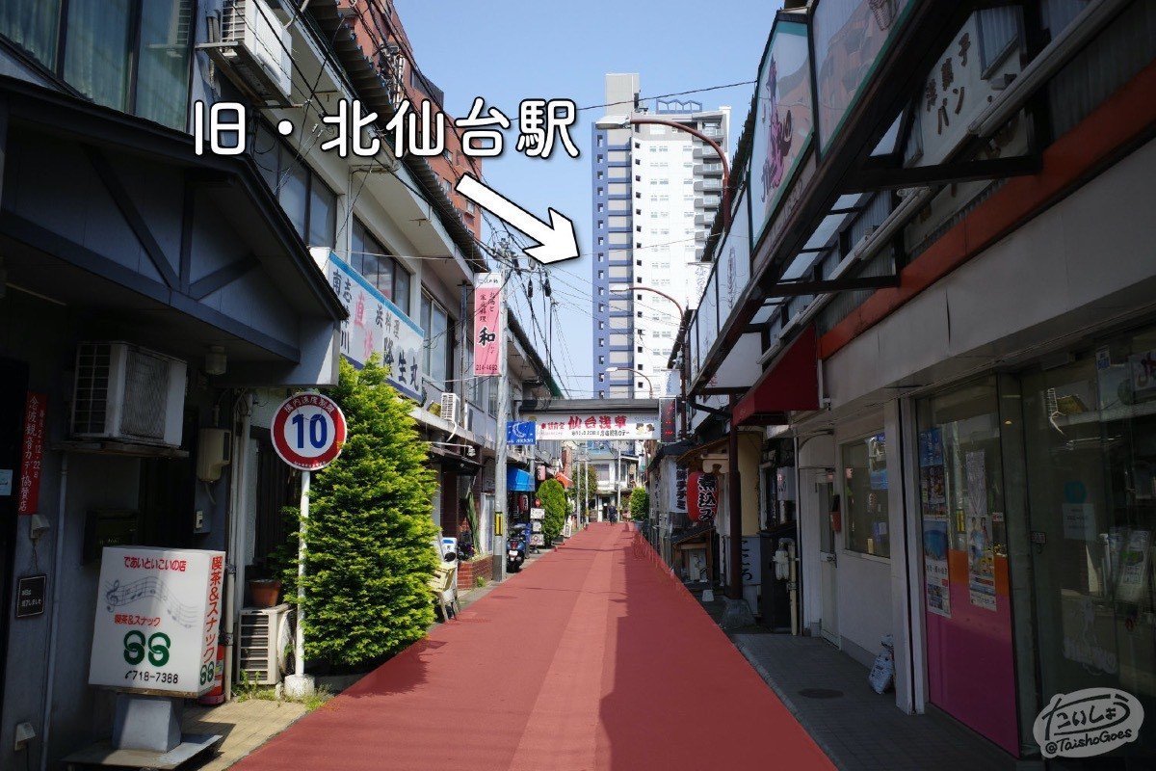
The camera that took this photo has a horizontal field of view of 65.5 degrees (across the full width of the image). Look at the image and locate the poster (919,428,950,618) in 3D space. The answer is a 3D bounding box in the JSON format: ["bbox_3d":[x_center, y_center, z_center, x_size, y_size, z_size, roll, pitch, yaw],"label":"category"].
[{"bbox_3d":[2.692,1.024,6.783,0.020,1.380,0.480,-1,-7,3],"label":"poster"}]

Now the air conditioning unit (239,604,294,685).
[{"bbox_3d":[-2.479,2.087,7.464,0.310,0.585,0.790,0,-7,3],"label":"air conditioning unit"}]

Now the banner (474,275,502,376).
[{"bbox_3d":[-1.728,-1.178,17.339,0.545,2.009,0.080,-1,-7,3],"label":"banner"}]

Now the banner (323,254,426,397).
[{"bbox_3d":[-2.717,-0.595,12.205,0.200,1.190,4.724,-1,-7,3],"label":"banner"}]

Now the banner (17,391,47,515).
[{"bbox_3d":[-3.018,0.376,4.982,0.020,0.670,0.158,-1,-7,3],"label":"banner"}]

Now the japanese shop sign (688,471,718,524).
[{"bbox_3d":[2.057,1.838,14.803,0.494,0.883,0.494,1,-7,-8],"label":"japanese shop sign"}]

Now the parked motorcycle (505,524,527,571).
[{"bbox_3d":[-1.339,3.542,19.965,0.640,1.040,1.780,-1,-7,3],"label":"parked motorcycle"}]

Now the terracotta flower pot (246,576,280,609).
[{"bbox_3d":[-2.529,1.681,7.280,0.270,0.210,0.270,0,-7,0],"label":"terracotta flower pot"}]

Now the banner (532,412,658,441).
[{"bbox_3d":[0.467,1.245,27.067,4.115,0.873,0.080,-1,-7,3],"label":"banner"}]

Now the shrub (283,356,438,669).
[{"bbox_3d":[-2.117,1.151,8.891,1.481,2.917,1.500,-1,-7,3],"label":"shrub"}]

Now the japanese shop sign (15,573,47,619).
[{"bbox_3d":[-2.846,1.099,4.685,0.020,0.200,0.215,0,-7,3],"label":"japanese shop sign"}]

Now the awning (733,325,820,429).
[{"bbox_3d":[2.021,-0.082,9.367,0.630,0.870,1.650,0,-7,3],"label":"awning"}]

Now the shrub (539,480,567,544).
[{"bbox_3d":[-0.923,4.393,31.477,1.020,2.280,1.020,0,-7,3],"label":"shrub"}]

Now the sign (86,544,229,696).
[{"bbox_3d":[-2.371,1.325,5.082,0.635,0.765,0.175,1,-7,7],"label":"sign"}]

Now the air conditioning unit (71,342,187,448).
[{"bbox_3d":[-2.801,0.079,5.664,0.290,0.560,0.770,-1,-7,3],"label":"air conditioning unit"}]

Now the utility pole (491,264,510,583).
[{"bbox_3d":[-1.380,0.539,16.645,0.250,6.100,0.250,0,-7,3],"label":"utility pole"}]

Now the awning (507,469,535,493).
[{"bbox_3d":[-1.588,2.296,22.085,0.650,0.620,4.000,0,-7,3],"label":"awning"}]

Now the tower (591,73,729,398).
[{"bbox_3d":[14.100,-15.533,164.186,23.500,76.500,22.000,0,-7,0],"label":"tower"}]

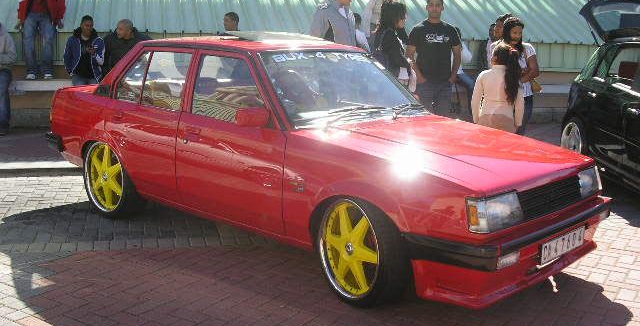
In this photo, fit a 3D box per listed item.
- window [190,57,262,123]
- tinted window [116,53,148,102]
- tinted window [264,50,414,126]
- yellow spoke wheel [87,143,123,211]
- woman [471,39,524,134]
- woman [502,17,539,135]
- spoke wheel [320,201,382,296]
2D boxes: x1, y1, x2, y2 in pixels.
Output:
[{"bbox_3d":[-0.553,-0.461,4.354,0.740,0.408,0.050,11,-4,41],"label":"window"},{"bbox_3d":[-1.327,-0.618,5.045,0.329,0.380,0.045,11,-4,41],"label":"tinted window"},{"bbox_3d":[0.141,-0.530,4.610,1.260,0.592,0.100,-9,-29,-47],"label":"tinted window"},{"bbox_3d":[-1.568,0.099,5.343,0.524,0.524,0.170,11,14,41],"label":"yellow spoke wheel"},{"bbox_3d":[1.531,-0.305,6.184,0.470,1.490,0.290,1,10,-7],"label":"woman"},{"bbox_3d":[1.932,-0.648,7.146,0.470,1.630,0.320,-1,11,-13],"label":"woman"},{"bbox_3d":[0.218,0.447,3.749,0.170,0.524,0.524,-5,13,-35],"label":"spoke wheel"}]

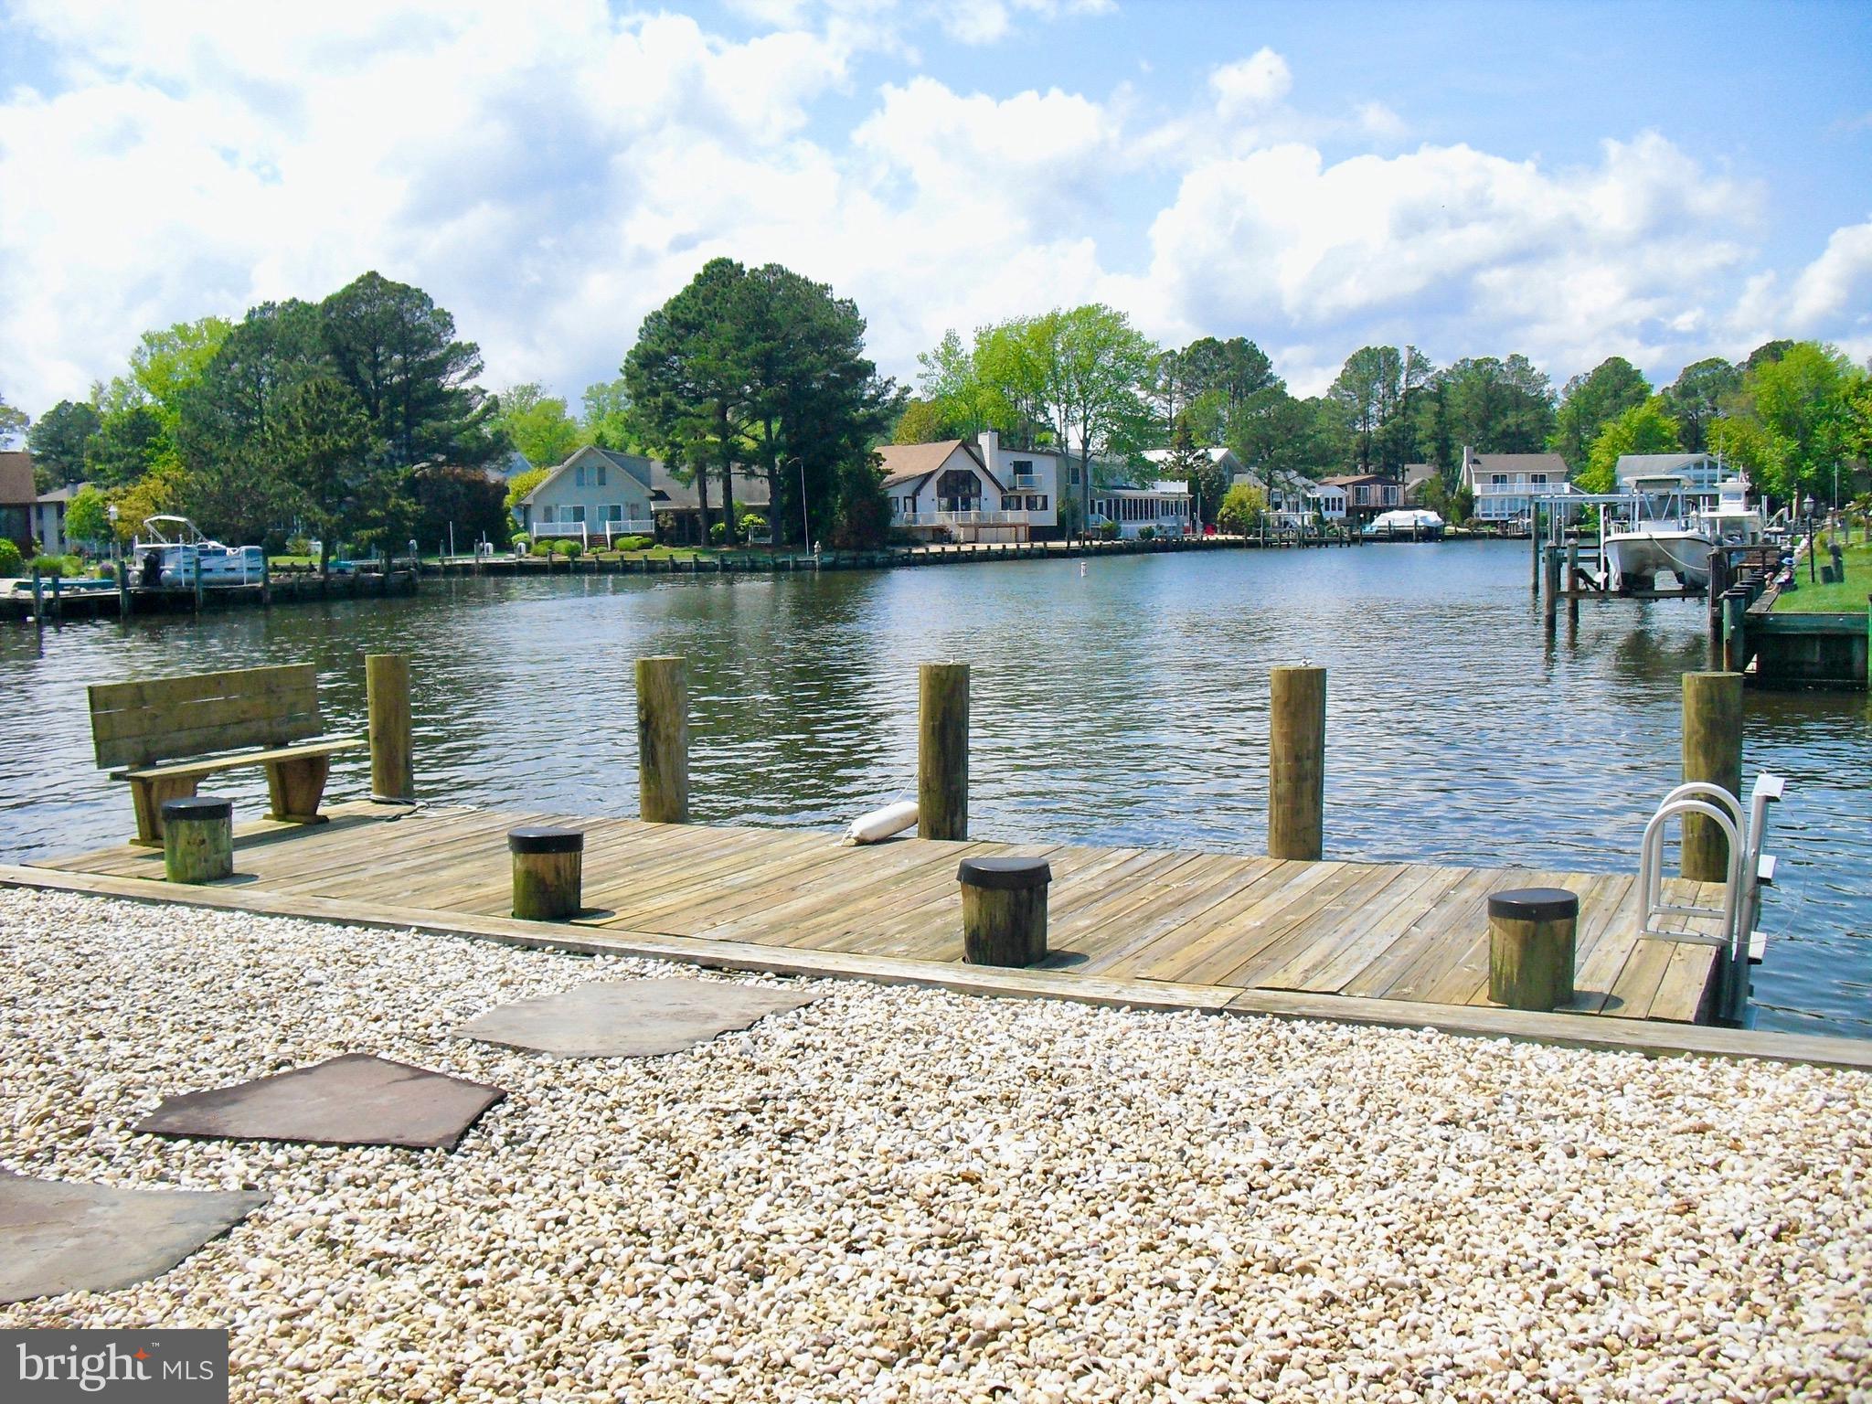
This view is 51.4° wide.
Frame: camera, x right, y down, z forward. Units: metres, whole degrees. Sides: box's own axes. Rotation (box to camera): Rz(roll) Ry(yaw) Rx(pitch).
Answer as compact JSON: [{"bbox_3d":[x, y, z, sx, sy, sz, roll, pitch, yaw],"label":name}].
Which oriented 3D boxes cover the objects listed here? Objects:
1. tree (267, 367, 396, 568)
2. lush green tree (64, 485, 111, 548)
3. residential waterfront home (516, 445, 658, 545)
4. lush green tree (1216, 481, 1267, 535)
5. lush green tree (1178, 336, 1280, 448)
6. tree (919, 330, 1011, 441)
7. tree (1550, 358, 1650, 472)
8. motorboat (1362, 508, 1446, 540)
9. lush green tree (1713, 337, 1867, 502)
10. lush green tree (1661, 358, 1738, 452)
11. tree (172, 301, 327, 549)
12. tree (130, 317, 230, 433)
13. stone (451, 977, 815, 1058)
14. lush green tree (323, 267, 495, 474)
[{"bbox_3d":[-27.370,-10.380,88.000,5.750,9.060,5.460,-3,5,-17],"label":"tree"},{"bbox_3d":[-41.391,-8.849,95.000,2.355,3.497,2.355,-1,5,0],"label":"lush green tree"},{"bbox_3d":[-25.656,-15.307,143.500,10.241,7.222,11.000,-1,5,0],"label":"residential waterfront home"},{"bbox_3d":[27.566,-17.452,176.000,4.495,4.892,4.495,-1,5,0],"label":"lush green tree"},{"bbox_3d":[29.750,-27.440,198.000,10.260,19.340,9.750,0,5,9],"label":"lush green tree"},{"bbox_3d":[2.875,-24.470,178.000,9.360,19.389,9.360,-1,5,0],"label":"tree"},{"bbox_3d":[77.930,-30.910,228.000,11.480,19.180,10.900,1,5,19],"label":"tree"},{"bbox_3d":[47.095,-17.761,195.000,7.900,2.900,2.700,-1,5,0],"label":"motorboat"},{"bbox_3d":[50.235,-15.550,115.000,8.700,11.490,8.700,-1,5,0],"label":"lush green tree"},{"bbox_3d":[93.590,-32.270,238.000,10.370,20.020,9.850,1,6,21],"label":"lush green tree"},{"bbox_3d":[-35.080,-13.930,100.000,8.040,13.520,7.640,-3,5,-19],"label":"tree"},{"bbox_3d":[-46.559,-16.587,120.000,7.300,14.330,7.300,-1,5,0],"label":"tree"},{"bbox_3d":[-1.036,1.082,6.597,0.897,0.040,1.049,2,6,32],"label":"stone"},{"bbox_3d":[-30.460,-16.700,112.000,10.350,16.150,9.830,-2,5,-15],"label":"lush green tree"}]

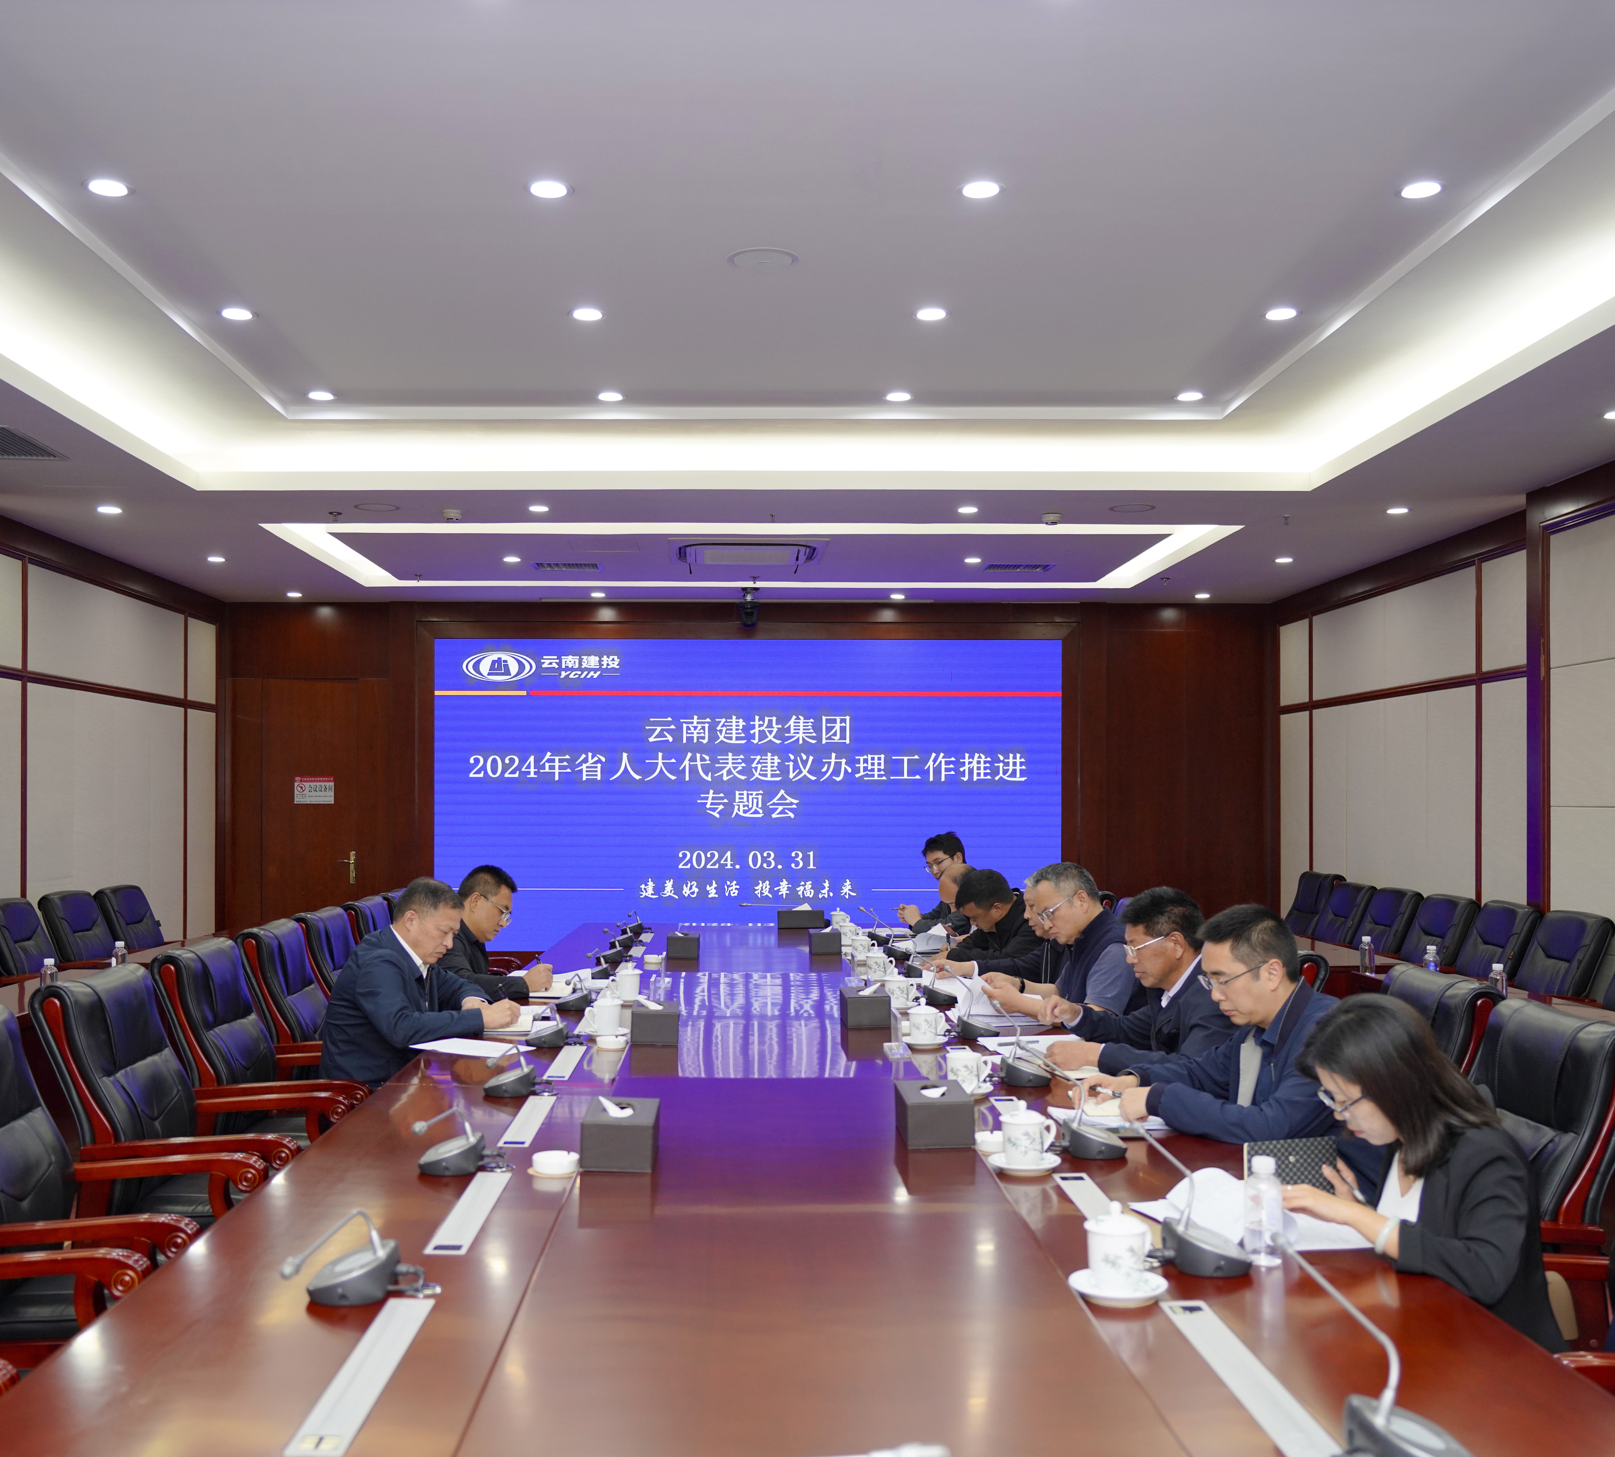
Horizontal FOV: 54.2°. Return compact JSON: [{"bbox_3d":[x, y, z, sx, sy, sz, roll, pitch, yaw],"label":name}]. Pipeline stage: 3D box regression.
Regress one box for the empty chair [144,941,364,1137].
[{"bbox_3d":[-1.684,1.220,5.144,0.660,1.060,0.640,0,-2,-4],"label":"empty chair"}]

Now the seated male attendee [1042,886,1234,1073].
[{"bbox_3d":[0.977,1.073,4.284,0.700,1.280,0.550,0,-2,-1],"label":"seated male attendee"}]

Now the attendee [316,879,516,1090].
[{"bbox_3d":[-1.198,1.094,4.800,0.700,1.270,0.550,0,-2,-1],"label":"attendee"}]

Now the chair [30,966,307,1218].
[{"bbox_3d":[-1.546,1.169,4.090,0.680,1.060,0.610,0,-2,-1],"label":"chair"}]

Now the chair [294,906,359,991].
[{"bbox_3d":[-1.649,1.271,6.360,0.680,1.060,0.610,0,-2,-1],"label":"chair"}]

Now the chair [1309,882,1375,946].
[{"bbox_3d":[2.885,1.421,9.154,0.620,1.000,0.610,0,-2,-4],"label":"chair"}]

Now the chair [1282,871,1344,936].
[{"bbox_3d":[2.901,1.413,9.653,0.660,1.060,0.640,0,-2,-4],"label":"chair"}]

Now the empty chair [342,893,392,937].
[{"bbox_3d":[-1.783,1.321,7.511,0.660,1.060,0.640,0,-2,-3],"label":"empty chair"}]

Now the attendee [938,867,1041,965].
[{"bbox_3d":[0.823,1.210,6.750,0.680,1.220,0.550,0,-2,-1],"label":"attendee"}]

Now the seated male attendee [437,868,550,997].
[{"bbox_3d":[-1.319,1.158,6.142,0.720,1.270,0.550,0,-2,-1],"label":"seated male attendee"}]

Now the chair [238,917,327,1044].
[{"bbox_3d":[-1.617,1.238,5.640,0.680,1.060,0.610,0,-2,-1],"label":"chair"}]

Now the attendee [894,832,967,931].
[{"bbox_3d":[0.749,1.211,8.150,0.680,1.330,0.530,0,-2,-6],"label":"attendee"}]

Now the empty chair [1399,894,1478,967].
[{"bbox_3d":[2.948,1.363,7.785,0.620,1.000,0.610,0,-2,-4],"label":"empty chair"}]

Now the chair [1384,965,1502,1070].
[{"bbox_3d":[1.391,1.180,4.215,0.660,1.060,0.640,0,-2,-7],"label":"chair"}]

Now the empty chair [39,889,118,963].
[{"bbox_3d":[-3.791,1.401,8.600,0.650,1.000,0.590,0,-2,5],"label":"empty chair"}]

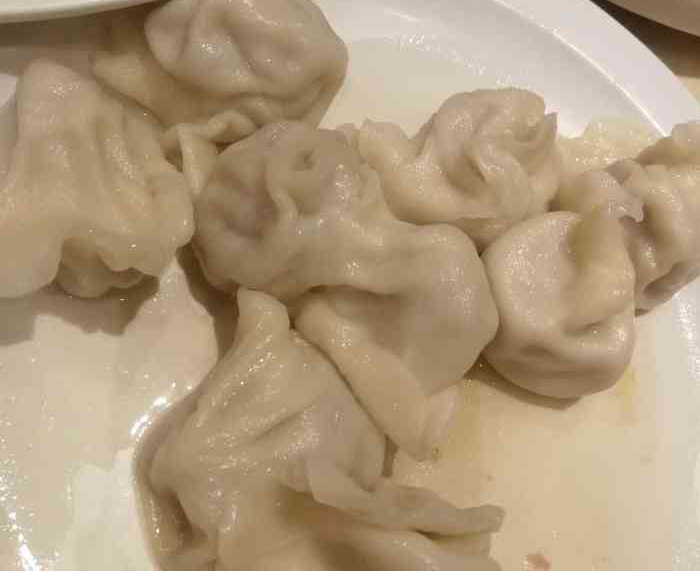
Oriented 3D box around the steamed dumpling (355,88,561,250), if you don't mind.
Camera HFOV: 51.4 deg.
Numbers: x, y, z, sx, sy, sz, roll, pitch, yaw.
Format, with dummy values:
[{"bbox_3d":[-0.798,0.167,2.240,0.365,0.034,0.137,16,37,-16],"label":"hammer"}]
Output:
[{"bbox_3d":[0.036,-0.036,0.219,0.061,0.032,0.044,-10,70,-20],"label":"steamed dumpling"}]

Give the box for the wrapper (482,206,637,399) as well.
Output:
[{"bbox_3d":[0.060,0.004,0.208,0.041,0.032,0.055,16,63,-9],"label":"wrapper"}]

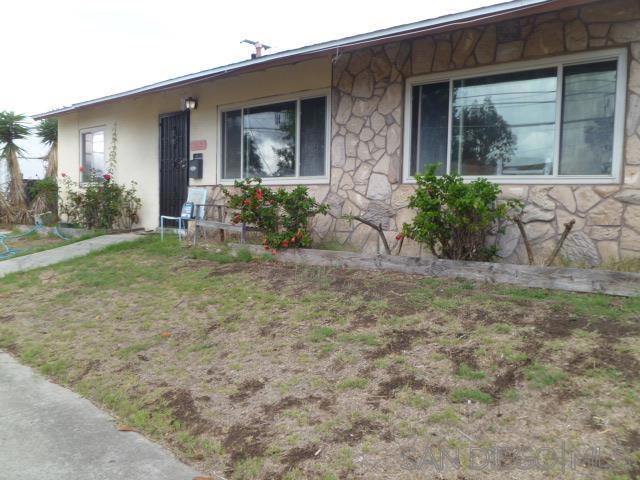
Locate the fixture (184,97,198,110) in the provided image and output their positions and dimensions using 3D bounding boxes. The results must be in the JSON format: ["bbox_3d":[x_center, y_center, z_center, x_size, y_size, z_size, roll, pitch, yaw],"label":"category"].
[{"bbox_3d":[-2.180,-2.316,8.785,0.160,0.220,0.170,4,5,37],"label":"fixture"}]

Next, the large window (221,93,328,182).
[{"bbox_3d":[-0.782,-1.493,7.829,2.284,1.290,0.100,4,5,37],"label":"large window"}]

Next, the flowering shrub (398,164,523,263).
[{"bbox_3d":[1.492,-0.283,5.537,1.130,0.990,0.880,4,5,37],"label":"flowering shrub"}]

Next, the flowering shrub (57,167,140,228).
[{"bbox_3d":[-4.241,-0.783,10.003,2.100,1.170,0.800,4,5,37],"label":"flowering shrub"}]

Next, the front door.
[{"bbox_3d":[-2.597,-1.237,9.312,0.876,2.070,0.070,4,5,37],"label":"front door"}]

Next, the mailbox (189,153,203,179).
[{"bbox_3d":[-2.111,-1.246,8.834,0.260,0.400,0.120,4,5,37],"label":"mailbox"}]

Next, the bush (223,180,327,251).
[{"bbox_3d":[-0.575,-0.359,7.004,1.180,0.950,0.920,4,5,37],"label":"bush"}]

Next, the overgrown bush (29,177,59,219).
[{"bbox_3d":[-6.734,-0.994,12.700,1.050,1.150,1.000,4,5,37],"label":"overgrown bush"}]

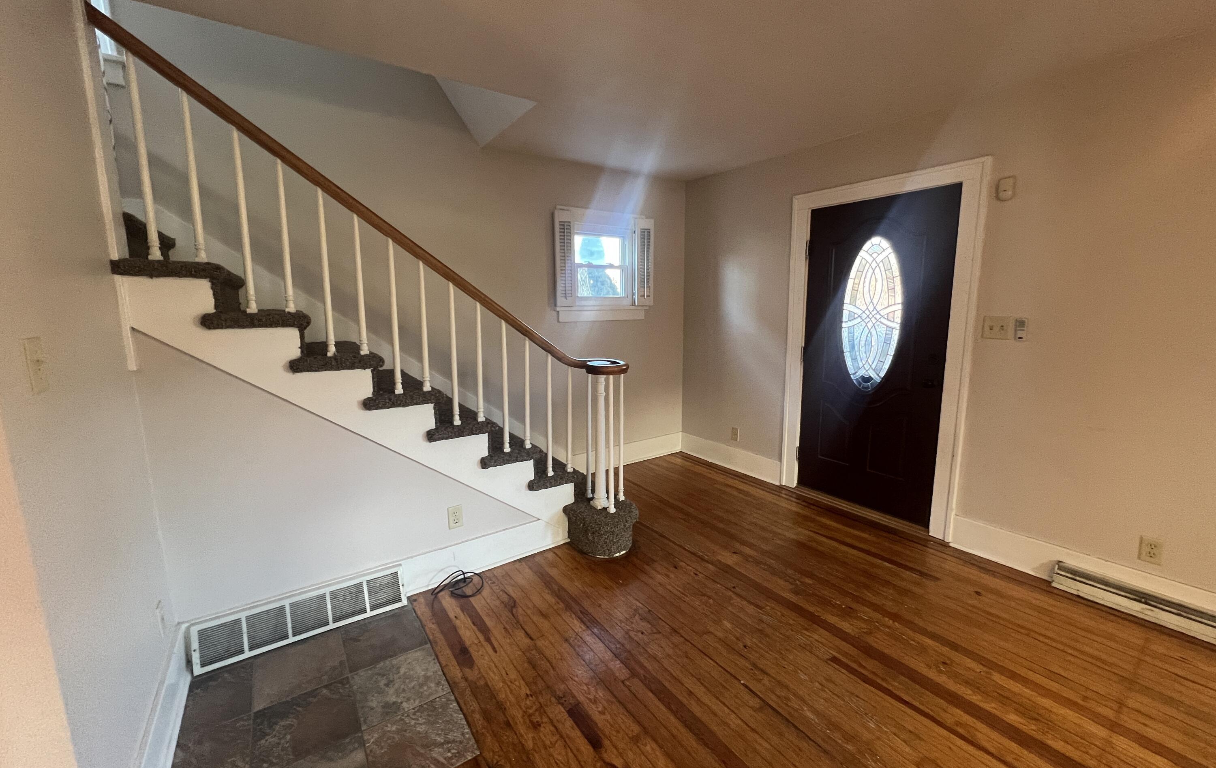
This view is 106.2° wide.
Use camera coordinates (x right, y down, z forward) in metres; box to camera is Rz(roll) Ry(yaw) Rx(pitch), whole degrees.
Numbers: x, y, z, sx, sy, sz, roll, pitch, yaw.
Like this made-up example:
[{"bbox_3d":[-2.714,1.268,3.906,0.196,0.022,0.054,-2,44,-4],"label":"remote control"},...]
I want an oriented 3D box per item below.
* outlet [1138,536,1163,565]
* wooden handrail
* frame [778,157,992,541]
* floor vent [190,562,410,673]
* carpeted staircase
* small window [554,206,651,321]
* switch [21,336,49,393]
[{"bbox_3d":[2.475,0.765,2.084,0.010,0.115,0.071,-7,11,-35],"label":"outlet"},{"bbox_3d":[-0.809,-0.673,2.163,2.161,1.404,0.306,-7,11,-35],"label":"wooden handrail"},{"bbox_3d":[1.769,-0.203,3.115,0.125,2.217,1.161,-7,11,-35],"label":"frame"},{"bbox_3d":[-1.323,1.008,2.023,0.787,0.202,0.056,-7,11,-35],"label":"floor vent"},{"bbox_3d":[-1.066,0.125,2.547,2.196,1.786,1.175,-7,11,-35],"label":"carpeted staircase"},{"bbox_3d":[0.012,-0.979,3.833,0.959,0.883,0.111,-7,11,-35],"label":"small window"},{"bbox_3d":[-1.241,-0.041,0.993,0.010,0.115,0.071,-7,11,-35],"label":"switch"}]

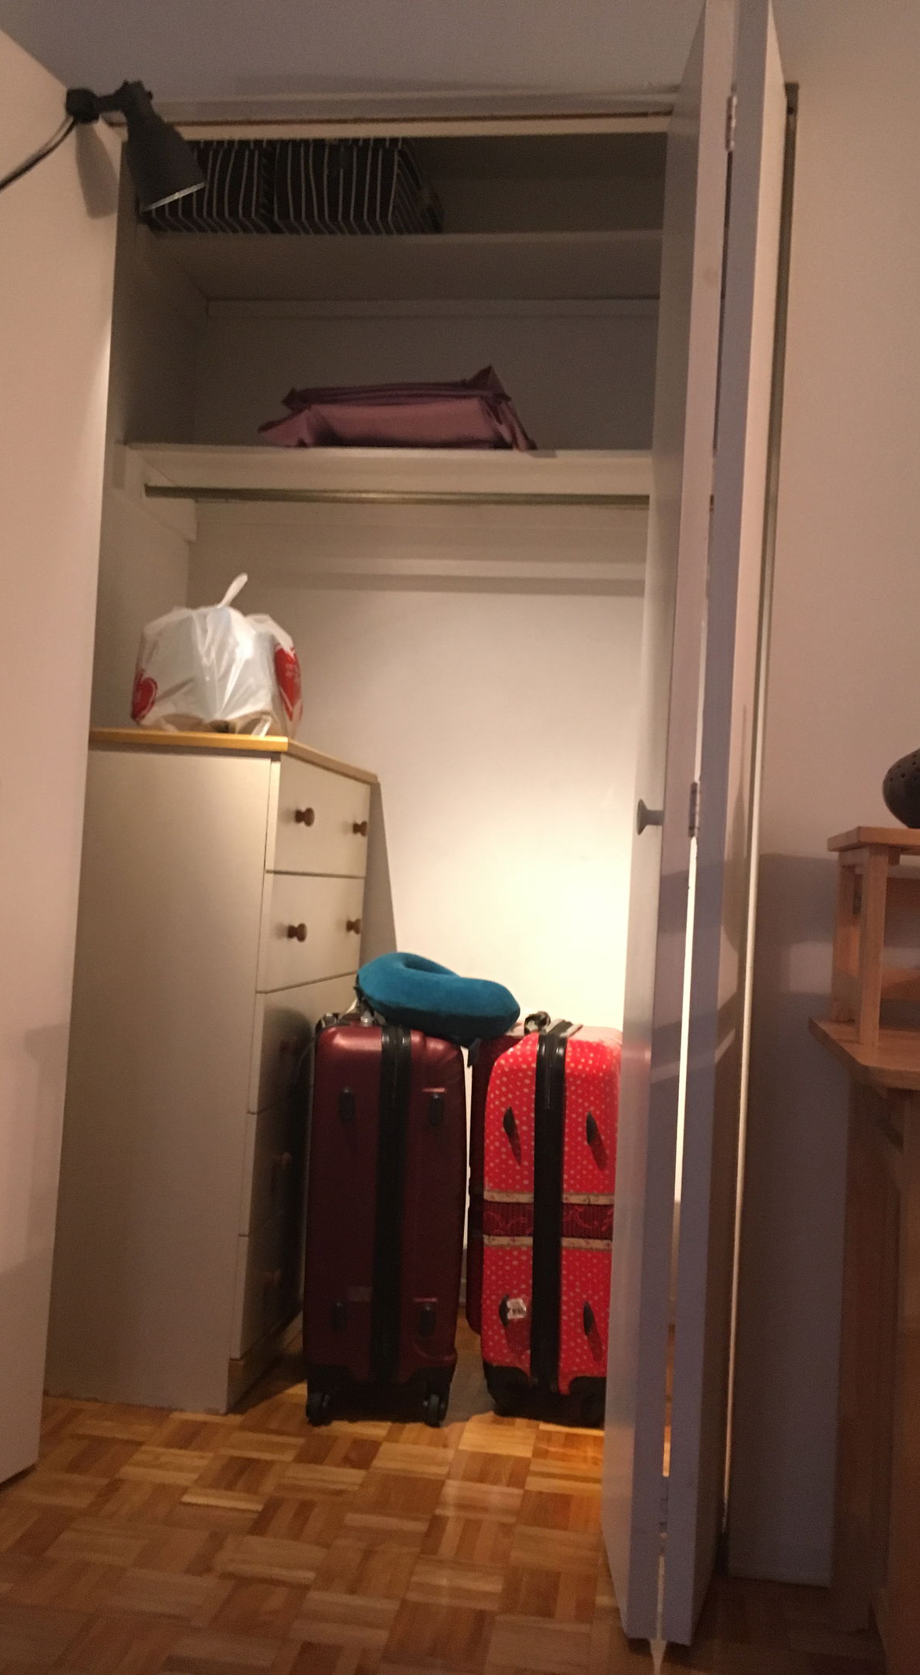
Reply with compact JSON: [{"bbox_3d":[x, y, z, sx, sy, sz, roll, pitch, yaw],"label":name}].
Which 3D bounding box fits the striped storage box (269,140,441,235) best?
[{"bbox_3d":[-0.221,-1.330,2.958,0.255,0.210,0.310,3,-2,8],"label":"striped storage box"}]

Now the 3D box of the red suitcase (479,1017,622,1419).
[{"bbox_3d":[0.185,0.677,2.604,0.245,0.655,0.400,3,-2,8],"label":"red suitcase"}]

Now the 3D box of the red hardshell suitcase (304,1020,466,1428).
[{"bbox_3d":[-0.132,0.653,2.562,0.270,0.665,0.430,3,-2,-2],"label":"red hardshell suitcase"}]

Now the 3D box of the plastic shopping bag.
[{"bbox_3d":[-0.440,-0.326,2.587,0.300,0.312,0.230,3,-2,8],"label":"plastic shopping bag"}]

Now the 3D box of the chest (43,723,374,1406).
[{"bbox_3d":[-0.472,0.402,2.741,0.415,1.134,0.730,3,-2,8],"label":"chest"}]

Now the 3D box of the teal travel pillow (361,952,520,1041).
[{"bbox_3d":[-0.043,0.297,2.603,0.280,0.115,0.280,11,12,-17],"label":"teal travel pillow"}]

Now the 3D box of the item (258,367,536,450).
[{"bbox_3d":[-0.109,-0.843,2.895,0.540,0.180,0.290,3,-2,8],"label":"item"}]

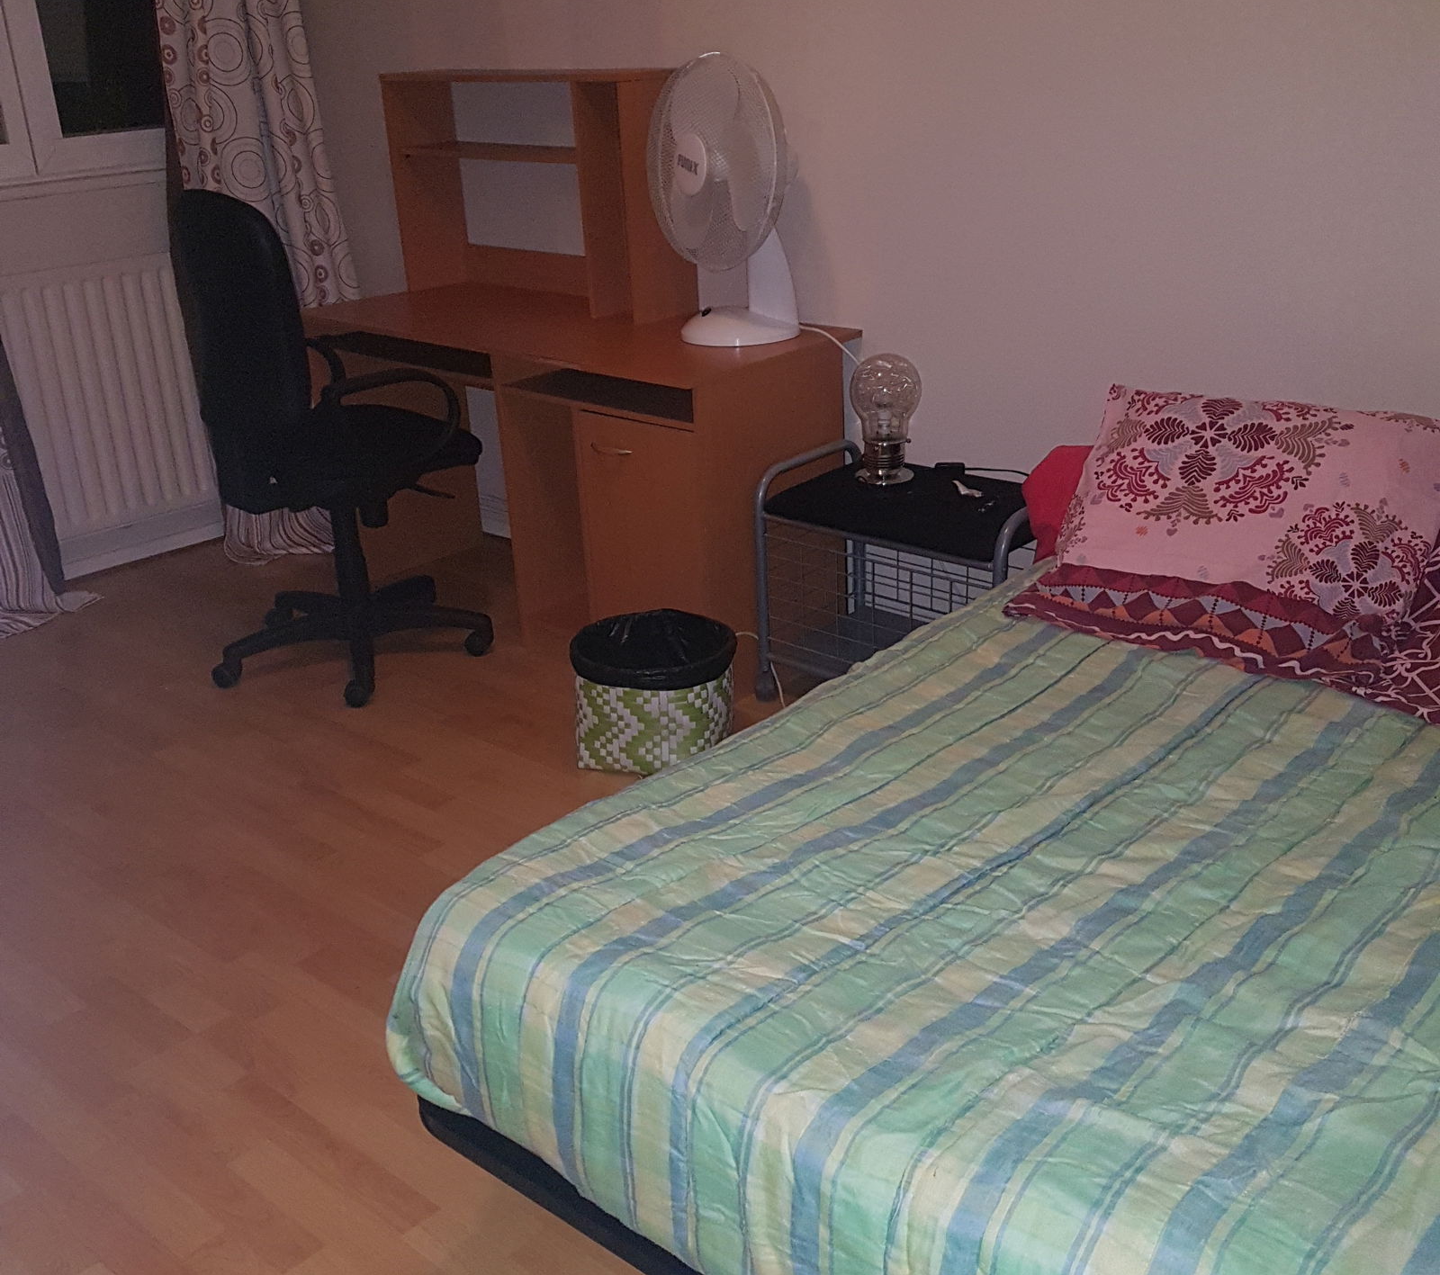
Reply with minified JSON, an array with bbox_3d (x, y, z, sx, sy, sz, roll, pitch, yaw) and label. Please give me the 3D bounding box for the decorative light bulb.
[{"bbox_3d":[0.347,-0.465,3.029,0.152,0.264,0.152,-2,23,1],"label":"decorative light bulb"}]

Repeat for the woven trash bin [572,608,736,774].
[{"bbox_3d":[-0.125,0.121,2.874,0.315,0.245,0.315,-2,23,1],"label":"woven trash bin"}]

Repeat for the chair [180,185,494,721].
[{"bbox_3d":[-0.920,-0.464,3.258,0.620,1.080,0.640,19,31,41],"label":"chair"}]

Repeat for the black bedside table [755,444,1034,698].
[{"bbox_3d":[0.412,-0.090,2.966,0.575,0.513,0.390,16,30,37],"label":"black bedside table"}]

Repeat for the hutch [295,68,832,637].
[{"bbox_3d":[-0.353,-0.629,3.350,1.335,1.264,0.496,18,31,39],"label":"hutch"}]

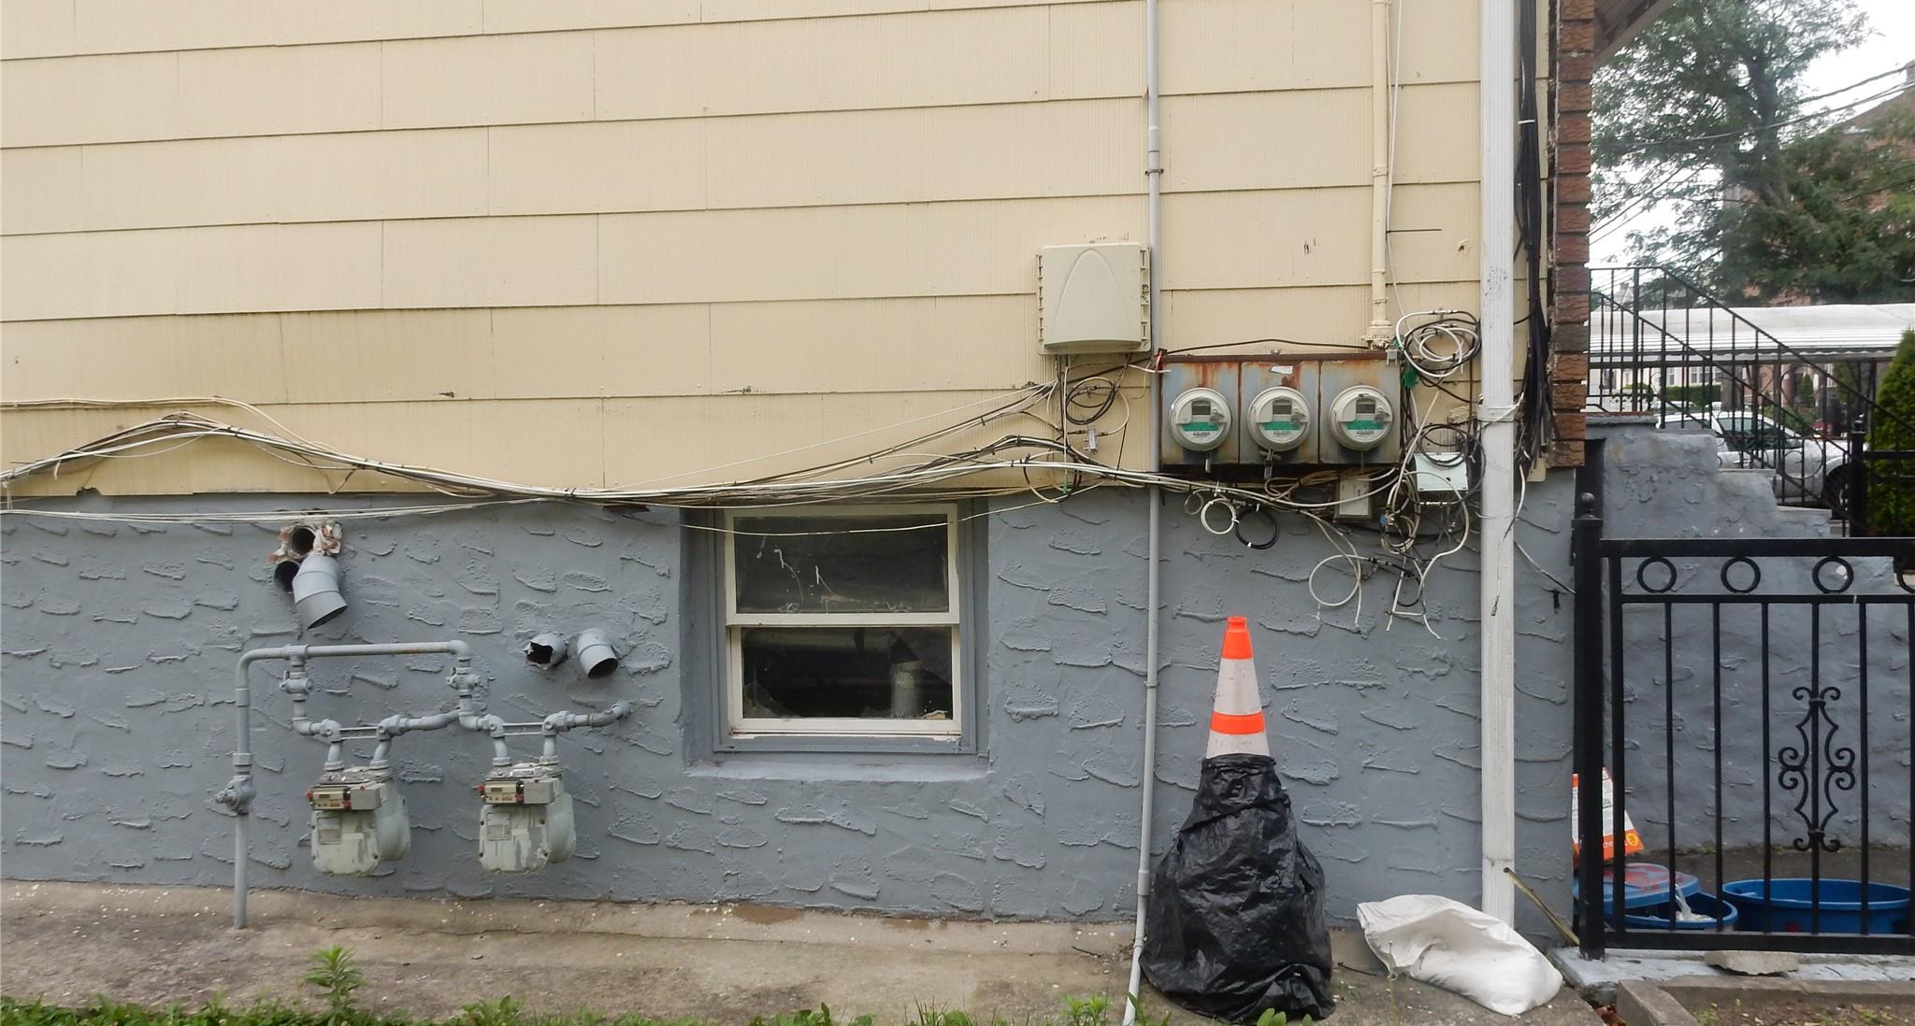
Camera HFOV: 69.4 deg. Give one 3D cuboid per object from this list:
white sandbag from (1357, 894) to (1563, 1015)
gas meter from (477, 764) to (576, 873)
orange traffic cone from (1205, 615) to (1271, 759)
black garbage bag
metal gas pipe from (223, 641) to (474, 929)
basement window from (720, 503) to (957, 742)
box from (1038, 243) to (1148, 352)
[{"bbox_3d":[1.348,1.177,3.729,0.540,0.200,0.330,1,3,35],"label":"white sandbag"},{"bbox_3d":[-1.327,0.938,4.264,0.235,0.320,0.220,-1,3,4],"label":"gas meter"},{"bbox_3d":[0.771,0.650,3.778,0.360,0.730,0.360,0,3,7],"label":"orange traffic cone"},{"bbox_3d":[0.749,0.976,3.746,0.490,0.610,0.490,0,3,7],"label":"black garbage bag"},{"bbox_3d":[-1.876,0.849,4.310,0.790,0.890,0.120,0,3,7],"label":"metal gas pipe"},{"bbox_3d":[-0.365,0.347,4.435,0.765,0.745,0.100,0,3,7],"label":"basement window"},{"bbox_3d":[0.405,-0.637,4.112,0.320,0.325,0.110,0,3,7],"label":"box"}]

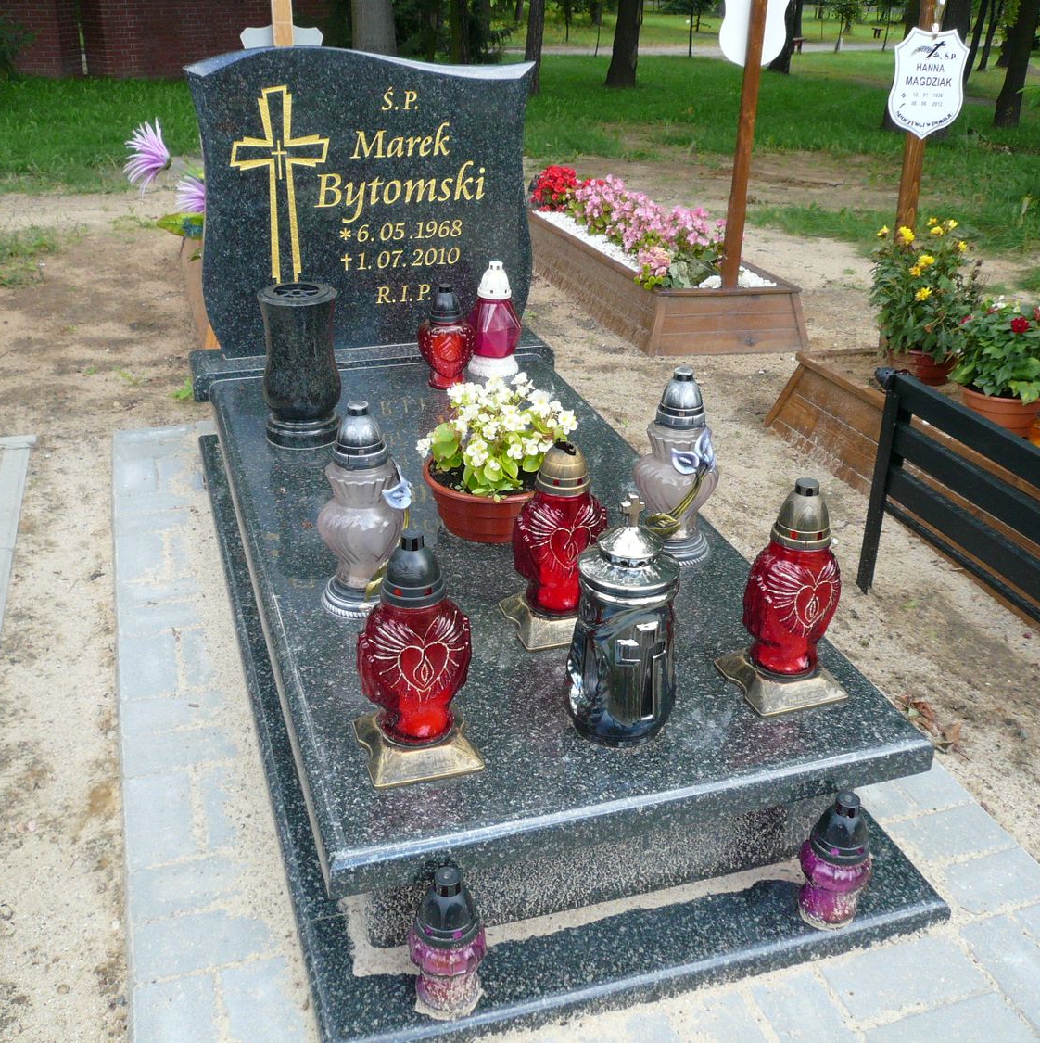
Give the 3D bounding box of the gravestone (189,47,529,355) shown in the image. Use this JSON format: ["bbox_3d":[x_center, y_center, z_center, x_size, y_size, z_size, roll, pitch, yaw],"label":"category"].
[{"bbox_3d":[-0.345,-0.744,2.644,0.800,0.678,0.075,-7,28,-17],"label":"gravestone"}]

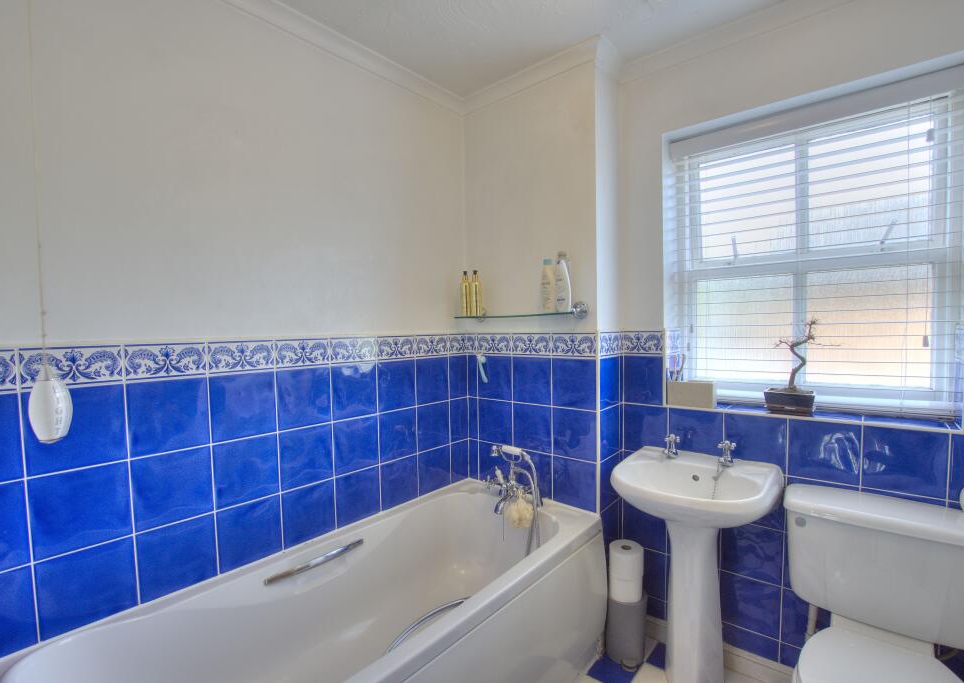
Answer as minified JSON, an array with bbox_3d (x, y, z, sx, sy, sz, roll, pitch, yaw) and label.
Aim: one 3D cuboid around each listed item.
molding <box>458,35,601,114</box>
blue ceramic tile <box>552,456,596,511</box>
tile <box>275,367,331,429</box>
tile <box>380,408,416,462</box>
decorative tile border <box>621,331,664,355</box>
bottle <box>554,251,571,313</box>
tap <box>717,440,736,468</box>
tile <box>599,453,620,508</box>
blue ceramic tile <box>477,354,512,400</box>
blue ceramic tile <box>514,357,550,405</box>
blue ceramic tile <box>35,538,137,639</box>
[{"bbox_3d":[0.169,-1.084,1.877,0.704,0.058,0.050,1,2,41],"label":"molding"},{"bbox_3d":[0.371,0.565,1.820,0.196,0.188,0.010,1,2,41],"label":"blue ceramic tile"},{"bbox_3d":[-0.605,0.193,1.558,0.009,0.200,0.199,1,2,40],"label":"tile"},{"bbox_3d":[-0.343,0.382,1.871,0.009,0.200,0.199,1,2,40],"label":"tile"},{"bbox_3d":[0.658,0.007,1.869,0.177,0.095,0.010,0,2,41],"label":"decorative tile border"},{"bbox_3d":[0.312,-0.230,1.757,0.070,0.231,0.042,1,3,40],"label":"bottle"},{"bbox_3d":[0.874,0.405,1.628,0.058,0.088,0.095,1,2,40],"label":"tap"},{"bbox_3d":[0.510,0.559,1.814,0.008,0.198,0.198,1,2,40],"label":"tile"},{"bbox_3d":[0.060,0.165,2.070,0.199,0.200,0.010,1,2,41],"label":"blue ceramic tile"},{"bbox_3d":[0.213,0.166,1.938,0.199,0.200,0.010,1,2,41],"label":"blue ceramic tile"},{"bbox_3d":[-0.977,0.607,1.129,0.009,0.195,0.199,1,2,40],"label":"blue ceramic tile"}]

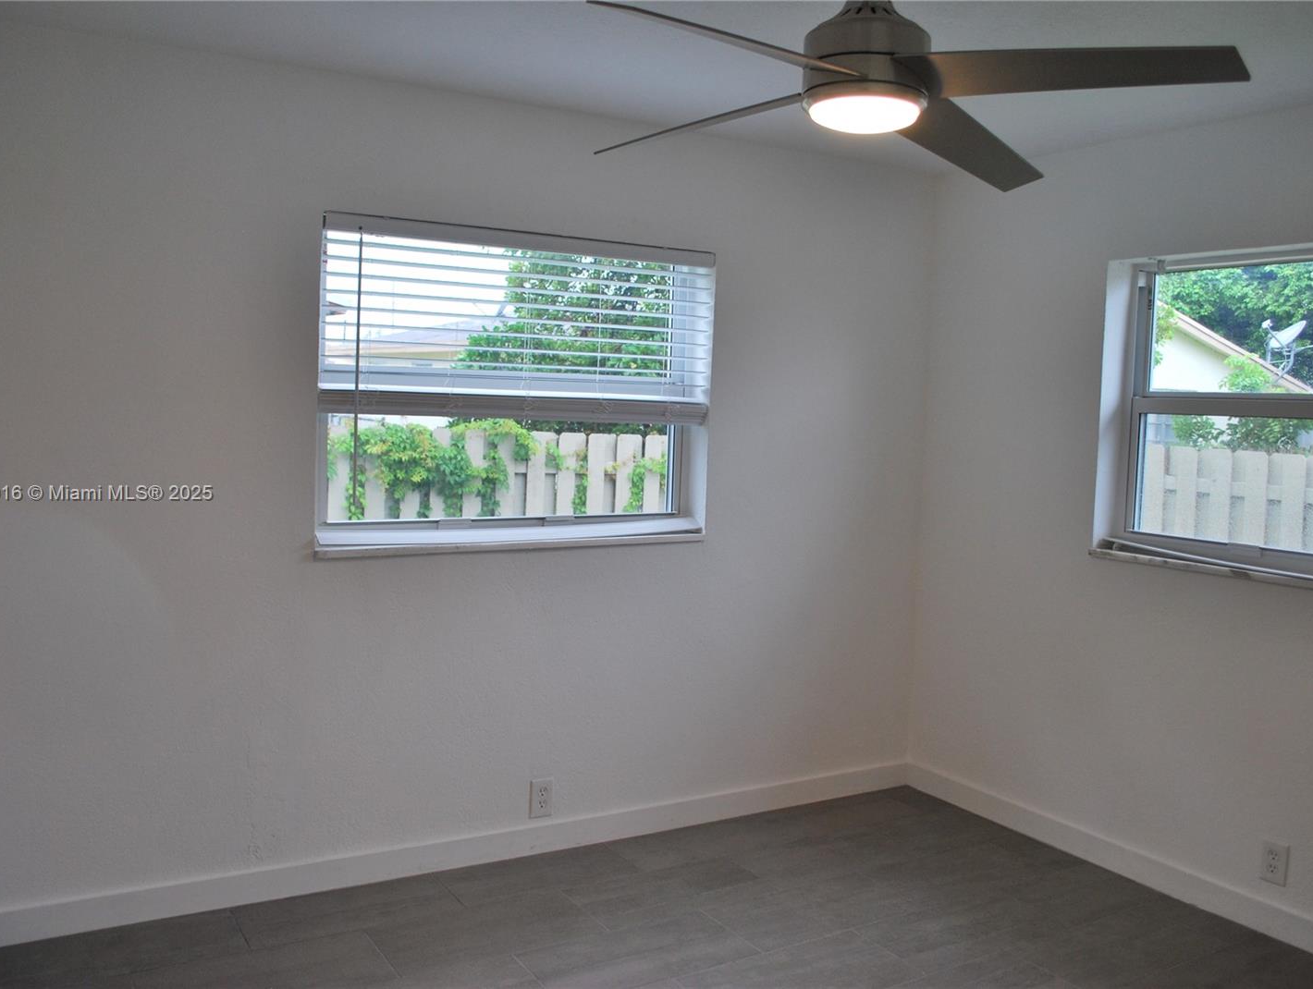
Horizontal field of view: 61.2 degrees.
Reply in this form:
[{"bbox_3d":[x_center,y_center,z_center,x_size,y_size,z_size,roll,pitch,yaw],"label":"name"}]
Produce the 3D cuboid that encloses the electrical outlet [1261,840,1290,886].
[{"bbox_3d":[1.743,1.040,3.129,0.009,0.122,0.078,-1,5,-30],"label":"electrical outlet"}]

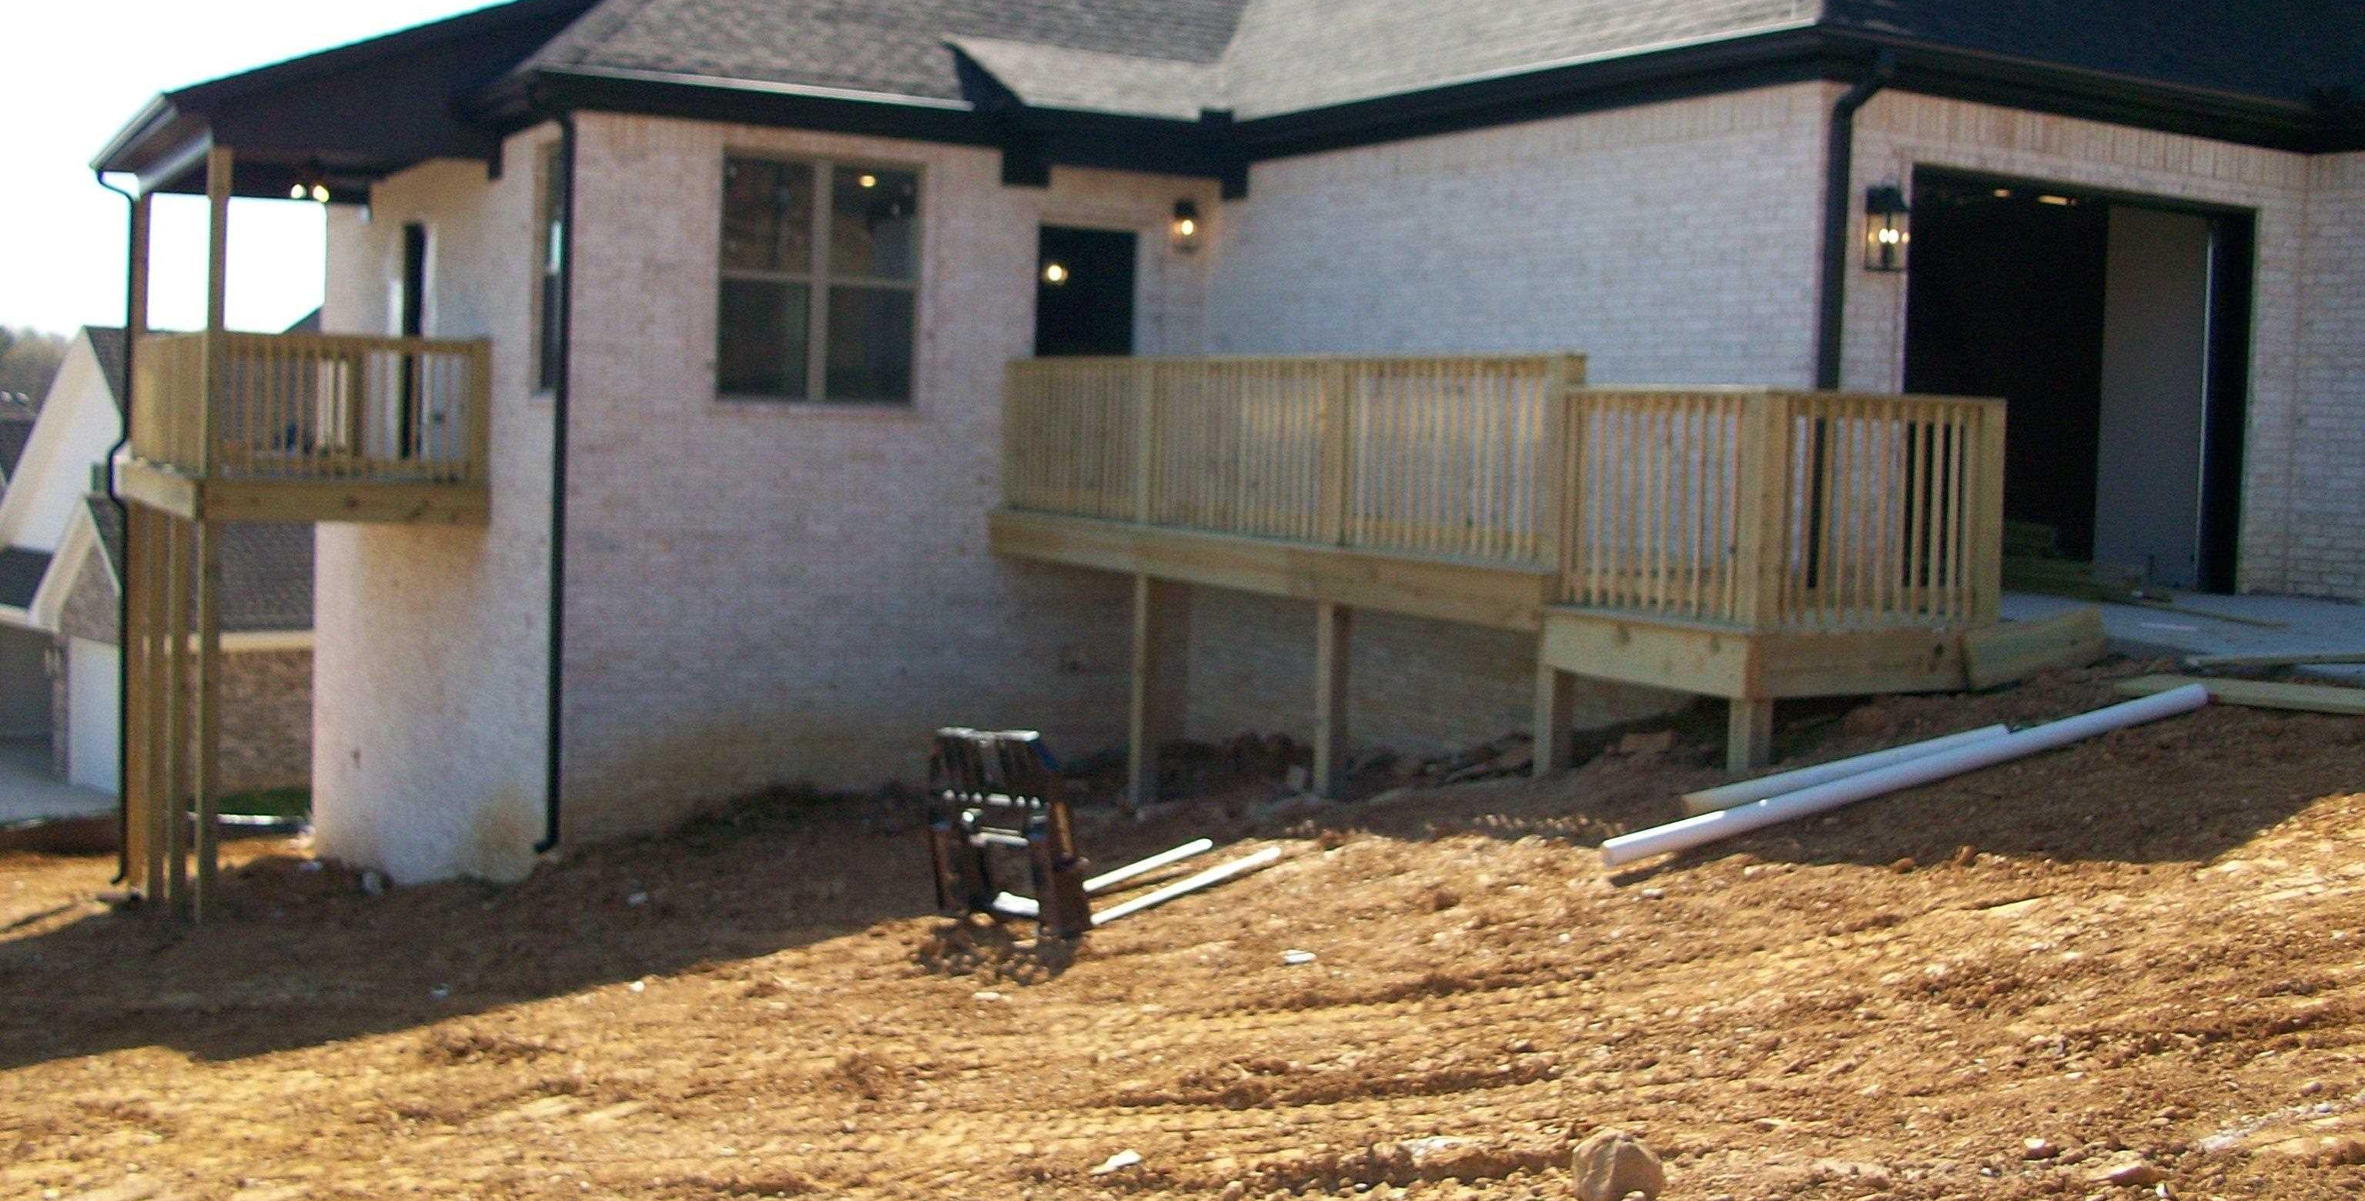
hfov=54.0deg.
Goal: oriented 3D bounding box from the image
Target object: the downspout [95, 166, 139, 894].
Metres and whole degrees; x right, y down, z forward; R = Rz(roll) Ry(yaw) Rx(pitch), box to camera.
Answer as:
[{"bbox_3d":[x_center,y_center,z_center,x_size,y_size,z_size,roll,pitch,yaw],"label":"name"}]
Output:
[{"bbox_3d":[-9.518,-0.554,20.619,0.379,6.353,0.110,-1,5,-31],"label":"downspout"}]

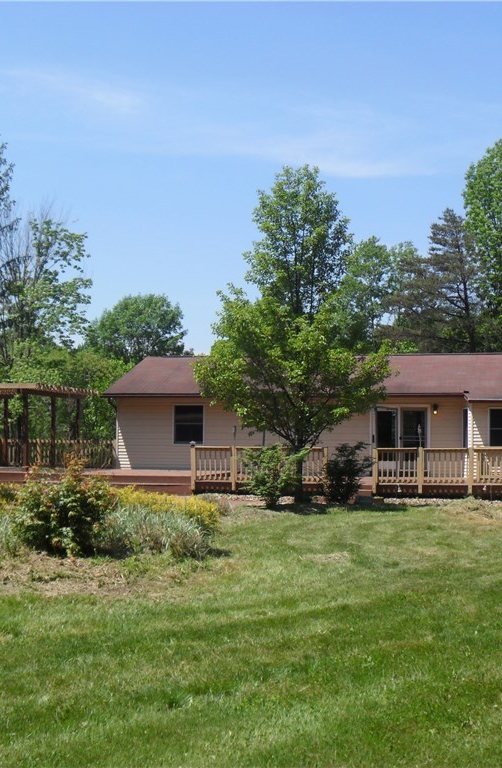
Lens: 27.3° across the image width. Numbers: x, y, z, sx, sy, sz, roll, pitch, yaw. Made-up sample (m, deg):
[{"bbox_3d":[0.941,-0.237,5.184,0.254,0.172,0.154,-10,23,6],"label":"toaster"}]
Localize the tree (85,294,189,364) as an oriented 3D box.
[{"bbox_3d":[-7.823,-0.704,72.000,7.200,11.040,7.000,0,-2,0],"label":"tree"}]

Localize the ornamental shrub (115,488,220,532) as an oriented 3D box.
[{"bbox_3d":[-1.412,2.097,17.300,1.850,0.750,1.350,0,-2,0],"label":"ornamental shrub"}]

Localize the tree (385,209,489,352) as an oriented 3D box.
[{"bbox_3d":[9.467,-2.390,52.000,5.400,12.850,5.400,0,-2,0],"label":"tree"}]

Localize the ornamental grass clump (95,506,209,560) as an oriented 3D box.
[{"bbox_3d":[-1.341,2.049,14.100,1.500,0.660,1.200,0,-2,0],"label":"ornamental grass clump"}]

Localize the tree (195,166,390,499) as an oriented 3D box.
[{"bbox_3d":[1.026,-1.228,25.600,4.800,8.300,4.800,0,-2,0],"label":"tree"}]

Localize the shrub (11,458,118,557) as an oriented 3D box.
[{"bbox_3d":[-2.630,1.721,14.600,1.450,1.300,1.400,0,-2,0],"label":"shrub"}]

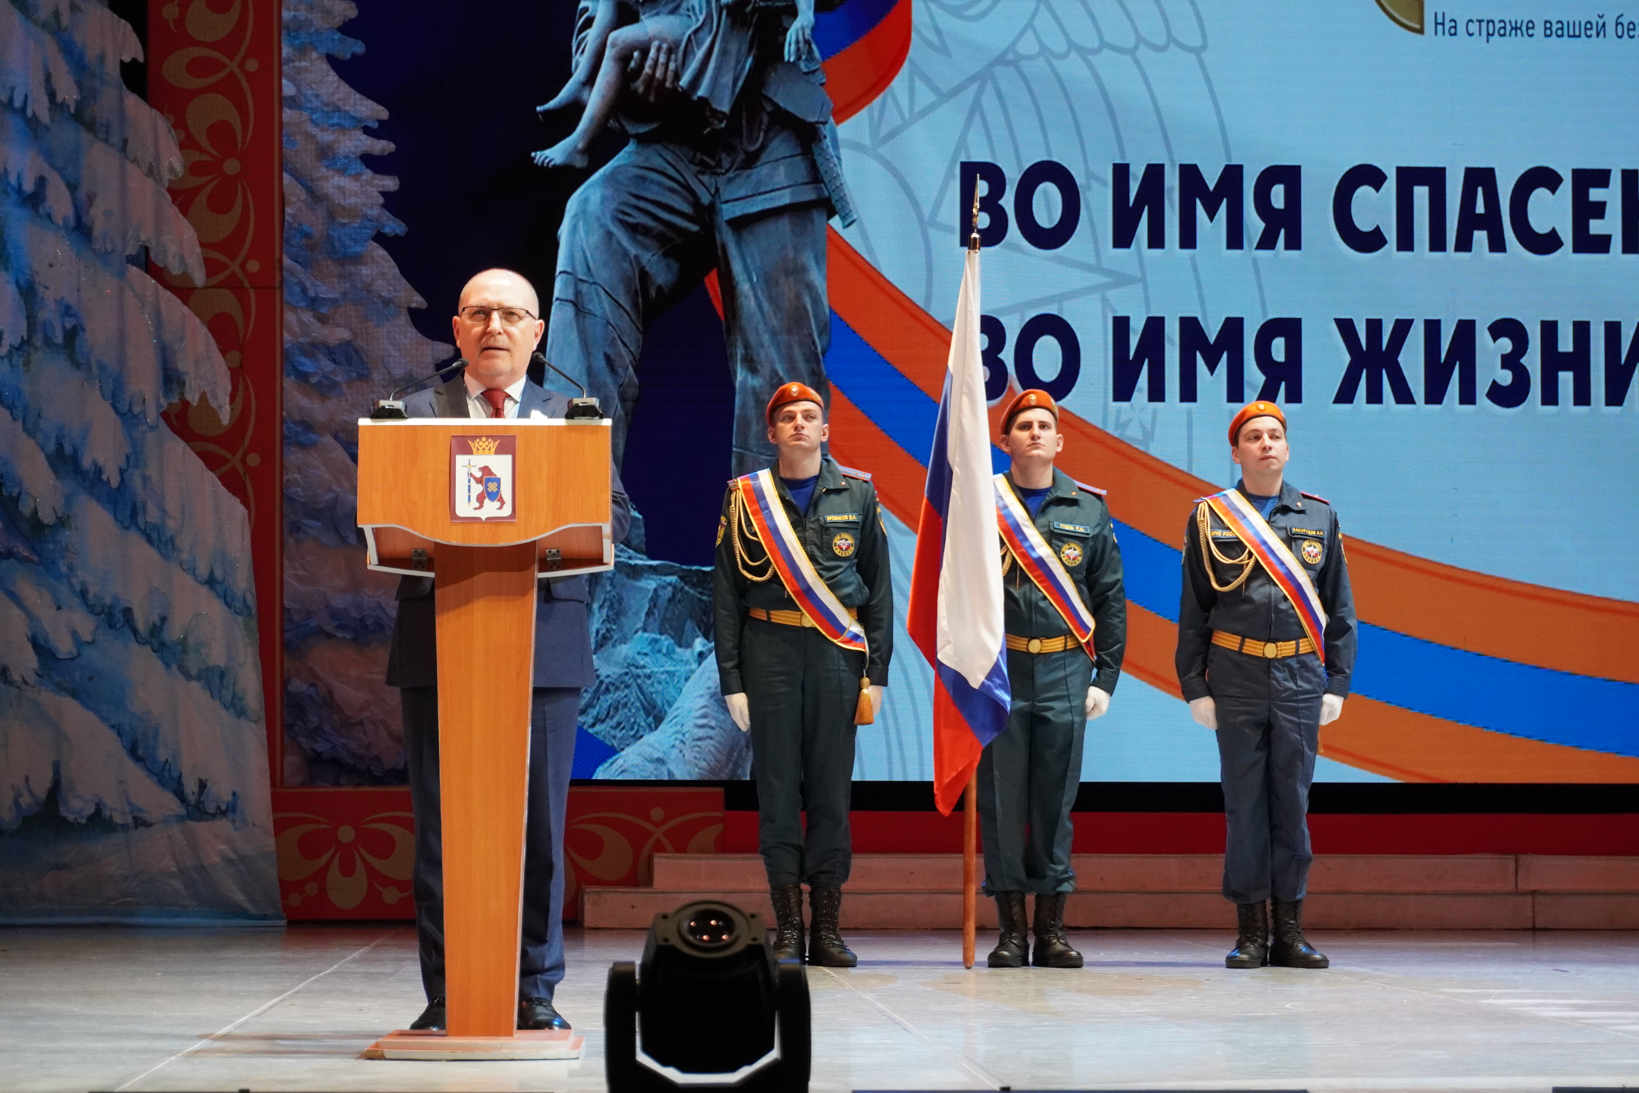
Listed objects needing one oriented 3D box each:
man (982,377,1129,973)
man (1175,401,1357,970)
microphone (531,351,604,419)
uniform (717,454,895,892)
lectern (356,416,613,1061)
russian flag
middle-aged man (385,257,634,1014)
[{"bbox_3d":[0.696,0.412,10.966,0.583,1.844,0.340,0,-4,-3],"label":"man"},{"bbox_3d":[1.433,0.433,10.927,0.588,1.803,0.340,0,-4,-3],"label":"man"},{"bbox_3d":[-0.523,-0.329,7.085,0.151,0.151,0.220,2,-4,-17],"label":"microphone"},{"bbox_3d":[-0.053,0.404,10.973,0.581,1.391,0.290,0,-4,-3],"label":"uniform"},{"bbox_3d":[-0.686,0.398,7.082,0.513,1.289,0.520,0,-4,-3],"label":"lectern"},{"bbox_3d":[0.438,-0.054,10.706,0.327,1.789,0.220,0,-4,-3],"label":"russian flag"},{"bbox_3d":[-0.714,0.221,7.715,0.574,1.735,0.480,0,-4,-3],"label":"middle-aged man"}]

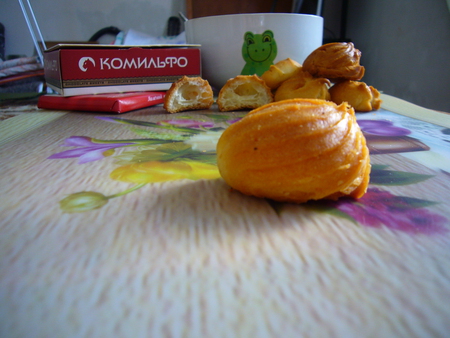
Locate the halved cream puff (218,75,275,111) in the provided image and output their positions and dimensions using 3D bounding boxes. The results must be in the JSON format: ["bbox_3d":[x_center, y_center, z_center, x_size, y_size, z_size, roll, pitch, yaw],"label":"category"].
[{"bbox_3d":[0.016,-0.060,0.299,0.044,0.029,0.028,-1,17,0],"label":"halved cream puff"}]

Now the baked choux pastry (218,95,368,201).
[{"bbox_3d":[0.021,-0.006,0.121,0.047,0.032,0.037,3,18,11],"label":"baked choux pastry"}]

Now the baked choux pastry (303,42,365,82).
[{"bbox_3d":[0.090,-0.089,0.312,0.050,0.030,0.037,2,17,10],"label":"baked choux pastry"}]

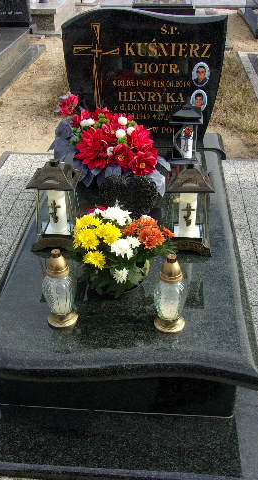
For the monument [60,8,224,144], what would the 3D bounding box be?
[{"bbox_3d":[0.073,-0.806,2.509,0.774,0.669,0.102,2,34,4],"label":"monument"}]

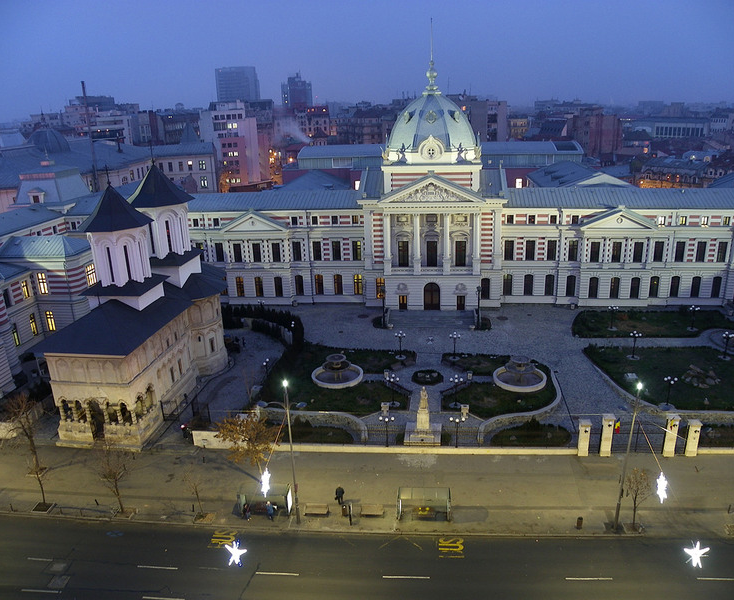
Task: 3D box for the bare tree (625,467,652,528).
[{"bbox_3d":[19.583,14.186,43.062,1.818,5.151,1.818,0,19,5],"label":"bare tree"}]

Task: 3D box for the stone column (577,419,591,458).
[{"bbox_3d":[19.544,12.419,54.141,1.100,3.290,1.100,0,19,5],"label":"stone column"}]

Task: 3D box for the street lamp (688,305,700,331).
[{"bbox_3d":[45.078,2.497,82.769,1.400,3.200,1.400,0,18,6],"label":"street lamp"}]

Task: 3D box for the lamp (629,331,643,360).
[{"bbox_3d":[33.119,5.641,74.357,1.400,3.200,1.400,0,18,6],"label":"lamp"}]

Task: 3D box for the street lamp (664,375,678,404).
[{"bbox_3d":[31.541,9.507,62.619,1.400,3.200,1.400,0,18,6],"label":"street lamp"}]

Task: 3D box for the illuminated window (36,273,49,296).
[{"bbox_3d":[-42.686,-2.105,79.045,1.464,2.929,0.253,0,19,5],"label":"illuminated window"}]

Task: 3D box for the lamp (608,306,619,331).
[{"bbox_3d":[34.362,2.484,83.949,1.400,3.200,1.400,0,18,6],"label":"lamp"}]

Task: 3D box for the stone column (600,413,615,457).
[{"bbox_3d":[20.912,11.723,52.382,1.010,3.798,1.010,0,19,5],"label":"stone column"}]

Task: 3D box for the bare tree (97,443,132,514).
[{"bbox_3d":[-19.275,13.684,46.235,2.525,6.262,2.424,0,19,5],"label":"bare tree"}]

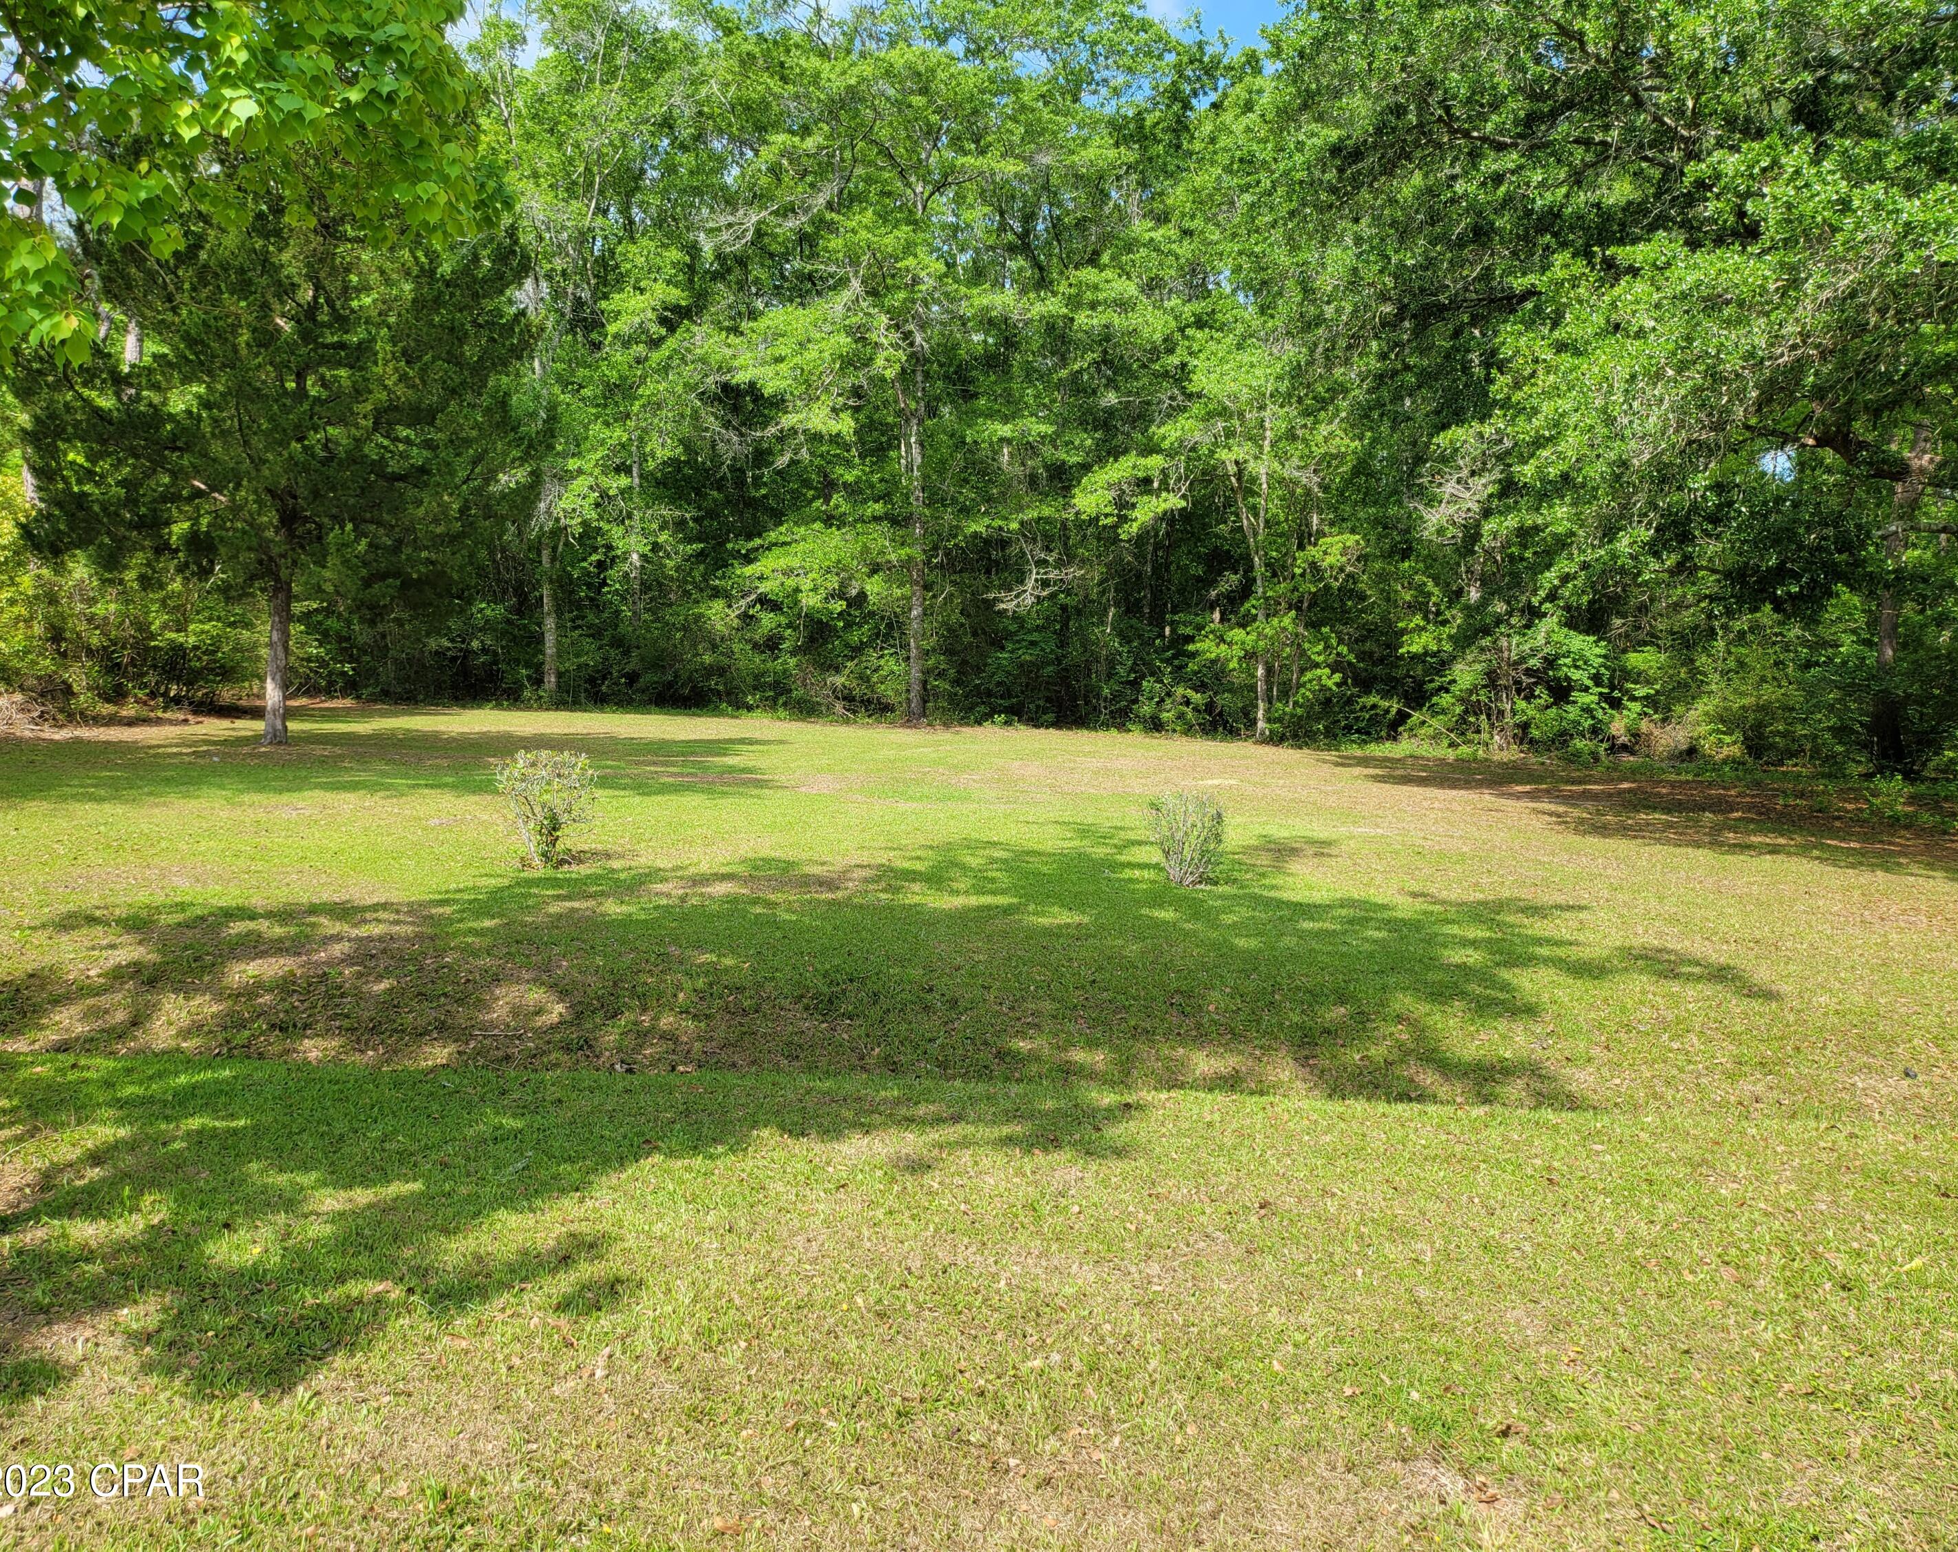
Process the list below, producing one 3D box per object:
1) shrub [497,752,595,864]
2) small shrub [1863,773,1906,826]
[{"bbox_3d":[-3.506,0.262,12.600,0.839,0.928,0.797,1,4,0],"label":"shrub"},{"bbox_3d":[10.786,0.269,18.500,0.539,0.616,0.539,1,4,0],"label":"small shrub"}]

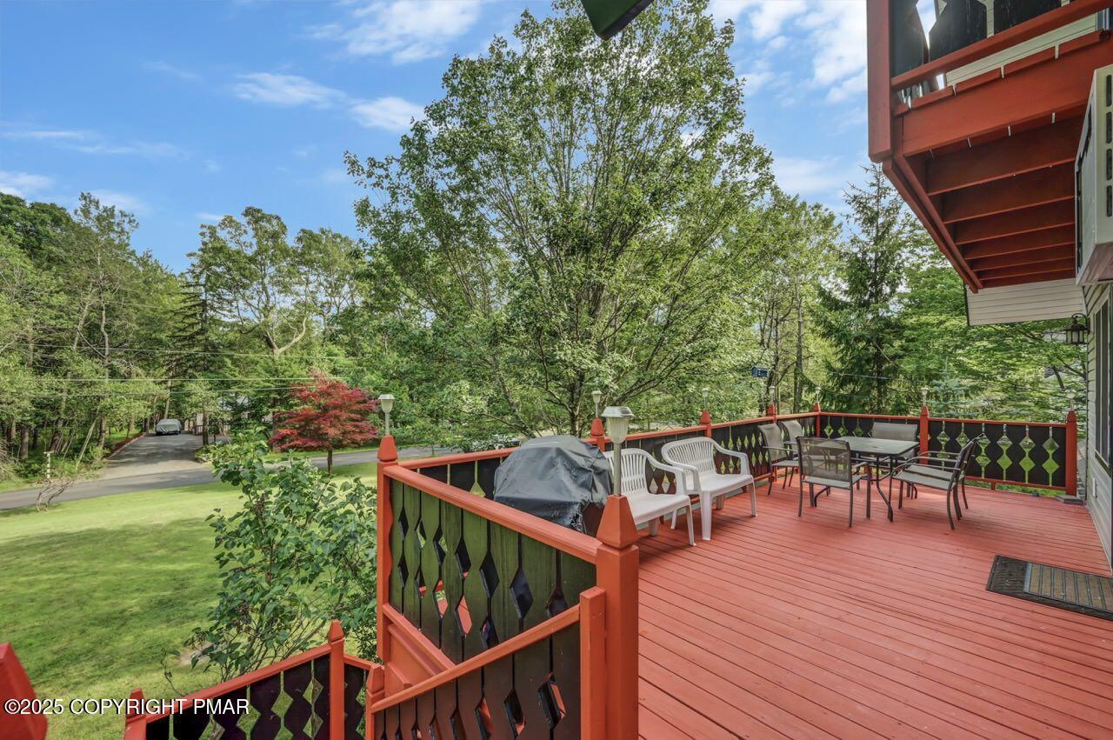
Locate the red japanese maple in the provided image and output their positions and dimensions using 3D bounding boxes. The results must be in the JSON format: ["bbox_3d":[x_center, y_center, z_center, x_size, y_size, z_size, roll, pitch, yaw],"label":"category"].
[{"bbox_3d":[-12.103,2.783,22.500,4.950,5.250,4.900,1,-1,-28],"label":"red japanese maple"}]

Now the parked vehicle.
[{"bbox_3d":[-39.500,5.650,44.100,1.850,1.600,4.600,1,-1,-38],"label":"parked vehicle"}]

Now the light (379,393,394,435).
[{"bbox_3d":[-1.103,0.289,2.820,0.096,0.268,0.096,1,-1,-43],"label":"light"}]

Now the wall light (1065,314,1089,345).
[{"bbox_3d":[5.957,-0.458,4.950,0.160,0.360,0.200,1,-1,-43],"label":"wall light"}]

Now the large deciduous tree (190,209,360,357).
[{"bbox_3d":[-20.816,-2.960,32.000,10.600,17.800,10.200,1,-1,-33],"label":"large deciduous tree"}]

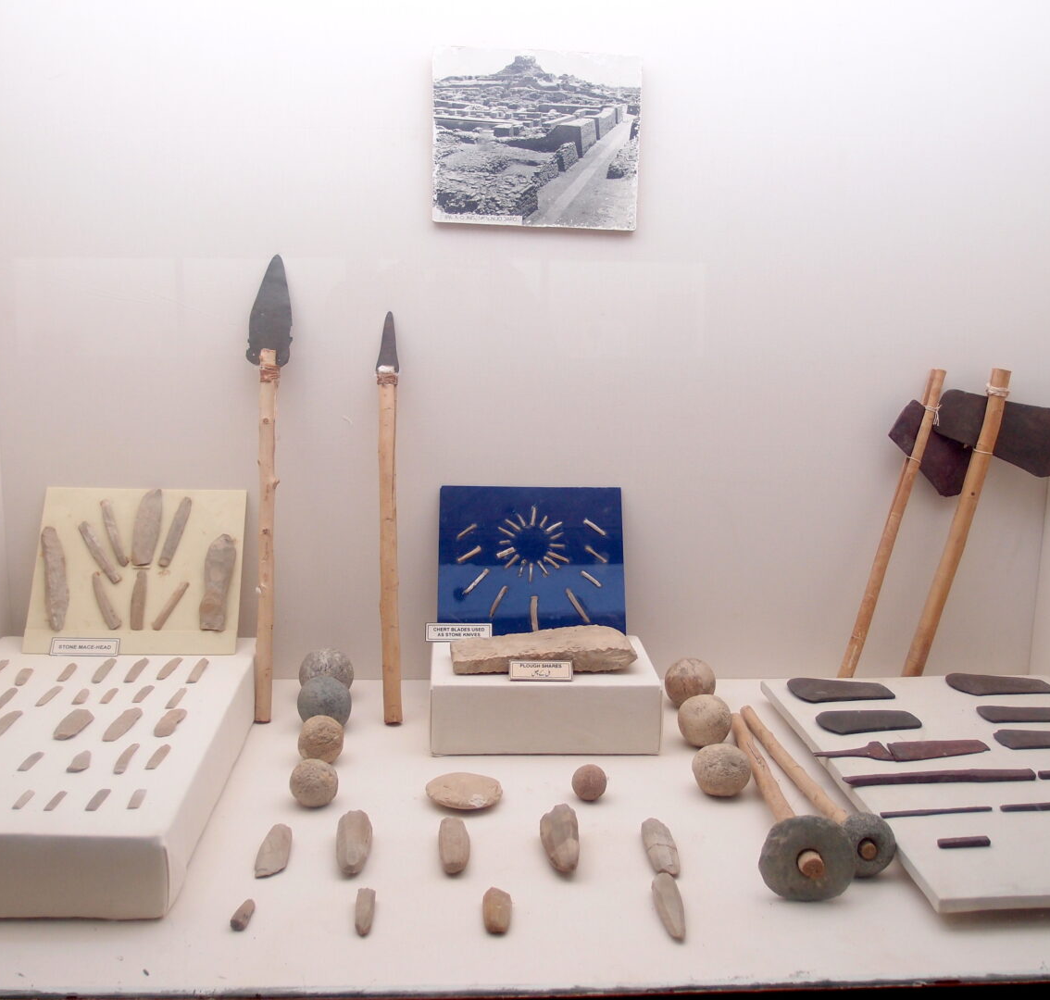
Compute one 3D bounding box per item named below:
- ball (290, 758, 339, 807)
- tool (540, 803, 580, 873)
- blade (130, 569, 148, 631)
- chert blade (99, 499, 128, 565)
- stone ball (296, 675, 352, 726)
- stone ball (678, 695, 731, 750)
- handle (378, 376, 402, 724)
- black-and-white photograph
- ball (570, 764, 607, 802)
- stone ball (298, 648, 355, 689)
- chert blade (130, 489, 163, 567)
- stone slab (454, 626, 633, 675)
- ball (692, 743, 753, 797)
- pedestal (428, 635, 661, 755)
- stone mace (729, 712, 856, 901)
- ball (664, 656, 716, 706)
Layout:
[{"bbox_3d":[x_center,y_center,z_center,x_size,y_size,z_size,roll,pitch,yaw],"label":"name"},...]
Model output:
[{"bbox_3d":[-0.252,0.338,1.288,0.057,0.057,0.057,0,10,-4],"label":"ball"},{"bbox_3d":[0.040,0.346,1.114,0.040,0.034,0.118,1,10,-1],"label":"tool"},{"bbox_3d":[-0.571,0.148,1.598,0.021,0.089,0.007,0,-20,-5],"label":"blade"},{"bbox_3d":[-0.620,0.049,1.629,0.015,0.112,0.008,-20,-17,-11],"label":"chert blade"},{"bbox_3d":[-0.251,0.253,1.349,0.068,0.067,0.068,0,10,-3],"label":"stone ball"},{"bbox_3d":[0.230,0.284,1.382,0.069,0.069,0.069,1,10,0],"label":"stone ball"},{"bbox_3d":[-0.198,0.063,1.593,0.028,0.519,0.027,-1,-6,-4],"label":"handle"},{"bbox_3d":[0.017,-0.535,1.605,0.308,0.250,0.012,0,10,-4],"label":"black-and-white photograph"},{"bbox_3d":[0.078,0.346,1.320,0.045,0.044,0.045,1,10,0],"label":"ball"},{"bbox_3d":[-0.279,0.247,1.519,0.076,0.076,0.076,0,10,-5],"label":"stone ball"},{"bbox_3d":[-0.574,0.040,1.634,0.039,0.122,0.011,7,-20,-2],"label":"chert blade"},{"bbox_3d":[0.022,0.188,1.357,0.230,0.032,0.100,0,10,-3],"label":"stone slab"},{"bbox_3d":[0.215,0.294,1.177,0.064,0.059,0.062,1,10,0],"label":"ball"},{"bbox_3d":[0.022,0.278,1.550,0.305,0.098,0.213,0,10,-4],"label":"pedestal"},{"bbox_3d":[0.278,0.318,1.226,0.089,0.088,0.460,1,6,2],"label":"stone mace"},{"bbox_3d":[0.232,0.259,1.518,0.071,0.071,0.071,1,10,0],"label":"ball"}]

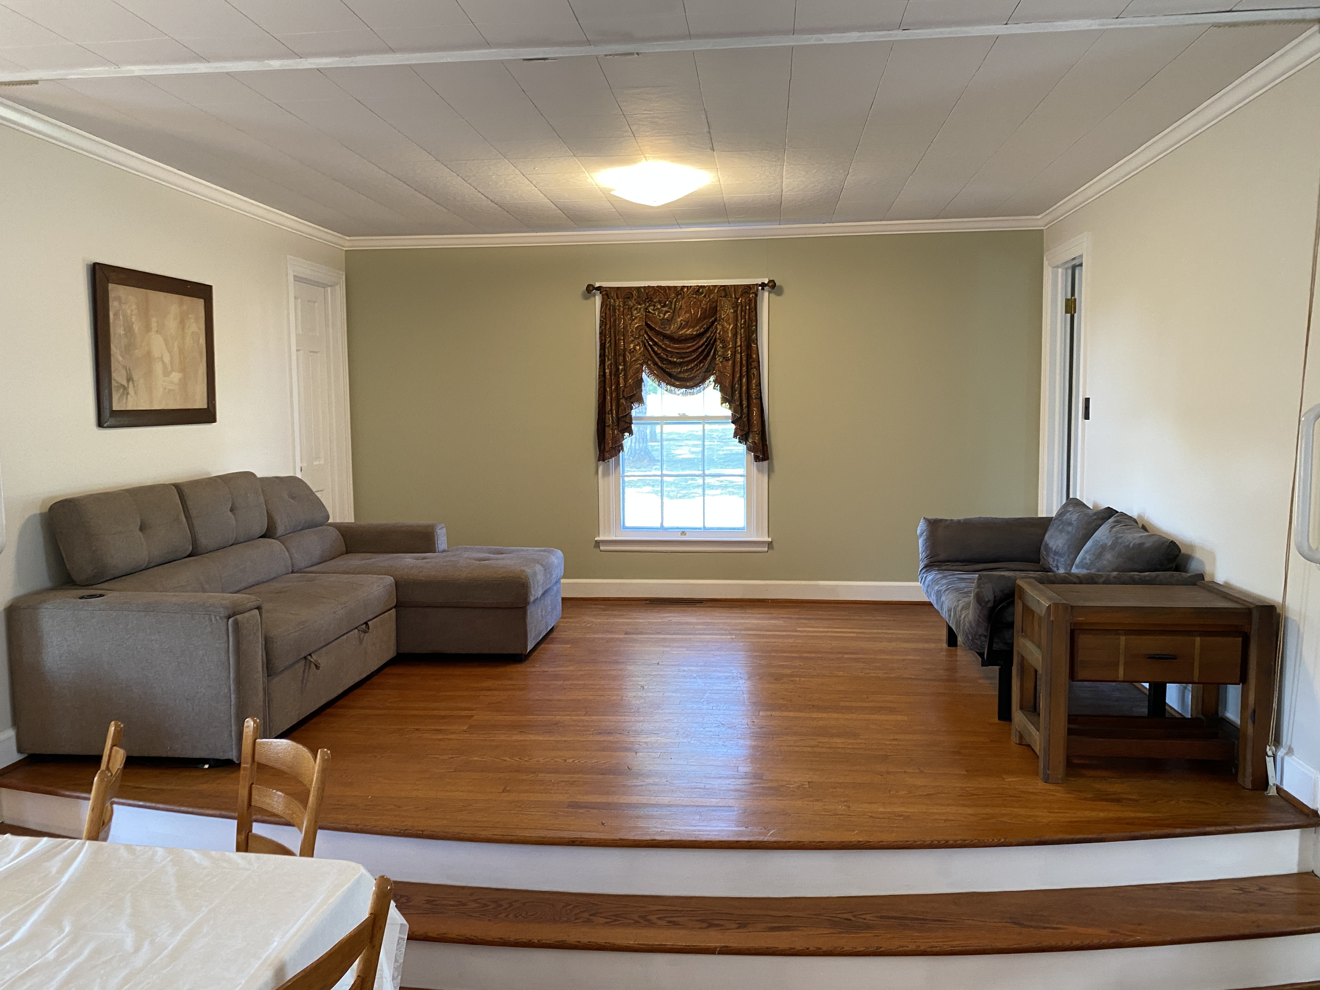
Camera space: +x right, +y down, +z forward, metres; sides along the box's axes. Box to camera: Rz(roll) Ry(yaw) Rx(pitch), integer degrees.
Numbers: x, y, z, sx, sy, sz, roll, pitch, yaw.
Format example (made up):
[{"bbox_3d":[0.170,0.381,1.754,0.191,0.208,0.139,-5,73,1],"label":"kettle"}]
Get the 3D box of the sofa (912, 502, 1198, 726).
[{"bbox_3d":[1.696,0.437,4.484,0.840,0.780,1.580,0,5,6],"label":"sofa"}]

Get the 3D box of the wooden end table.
[{"bbox_3d":[1.617,0.628,3.419,0.700,0.587,0.480,0,5,6],"label":"wooden end table"}]

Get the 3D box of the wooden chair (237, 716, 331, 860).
[{"bbox_3d":[-0.986,0.968,2.155,0.430,0.815,0.470,4,7,42],"label":"wooden chair"}]

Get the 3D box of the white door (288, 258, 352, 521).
[{"bbox_3d":[-2.104,-0.350,6.175,0.100,2.110,0.760,0,5,6],"label":"white door"}]

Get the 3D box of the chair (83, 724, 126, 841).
[{"bbox_3d":[-1.401,0.971,2.157,0.470,0.815,0.430,-3,5,-24],"label":"chair"}]

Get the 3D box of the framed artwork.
[{"bbox_3d":[-2.244,-0.647,4.451,0.035,0.666,0.871,2,5,6],"label":"framed artwork"}]

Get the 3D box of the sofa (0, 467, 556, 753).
[{"bbox_3d":[-1.421,0.379,4.537,1.550,0.940,2.290,0,5,6],"label":"sofa"}]

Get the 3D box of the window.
[{"bbox_3d":[0.145,-0.488,6.311,1.120,1.740,0.120,0,5,6],"label":"window"}]

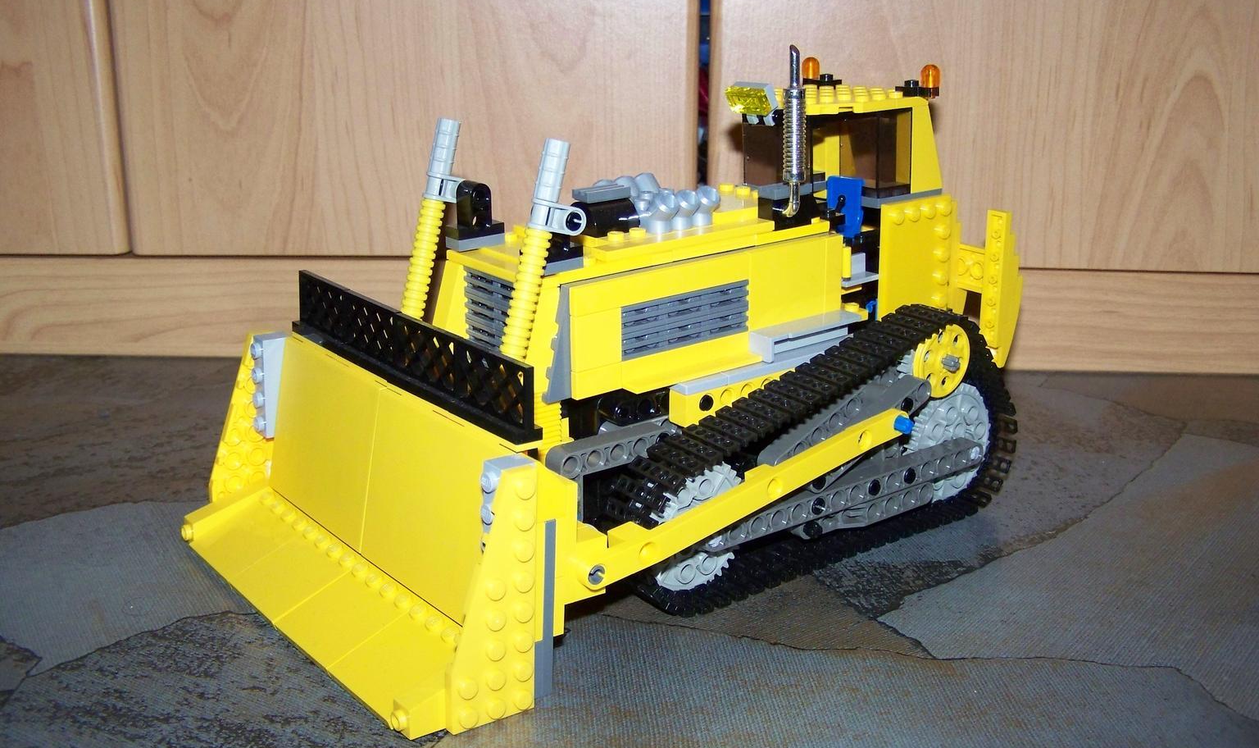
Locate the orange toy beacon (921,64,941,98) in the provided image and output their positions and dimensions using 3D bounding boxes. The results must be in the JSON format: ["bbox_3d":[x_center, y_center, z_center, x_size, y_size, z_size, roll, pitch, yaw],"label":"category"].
[{"bbox_3d":[0.099,-0.096,0.453,0.007,0.012,0.007,0,18,0],"label":"orange toy beacon"}]

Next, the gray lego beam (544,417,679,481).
[{"bbox_3d":[-0.005,0.020,0.384,0.040,0.008,0.008,-14,23,-36],"label":"gray lego beam"}]

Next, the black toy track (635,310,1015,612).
[{"bbox_3d":[0.059,0.023,0.420,0.165,0.069,0.021,-14,23,-36],"label":"black toy track"}]

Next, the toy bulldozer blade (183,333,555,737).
[{"bbox_3d":[-0.080,0.036,0.385,0.044,0.066,0.154,-11,21,-37],"label":"toy bulldozer blade"}]

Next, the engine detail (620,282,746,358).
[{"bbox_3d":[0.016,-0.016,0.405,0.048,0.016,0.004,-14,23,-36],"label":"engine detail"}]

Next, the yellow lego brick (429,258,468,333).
[{"bbox_3d":[-0.052,-0.020,0.417,0.016,0.029,0.008,-14,23,-36],"label":"yellow lego brick"}]

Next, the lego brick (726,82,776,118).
[{"bbox_3d":[0.039,-0.088,0.444,0.006,0.009,0.016,-37,35,-25],"label":"lego brick"}]

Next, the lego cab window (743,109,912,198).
[{"bbox_3d":[0.066,-0.075,0.466,0.040,0.029,0.043,-14,23,-36],"label":"lego cab window"}]

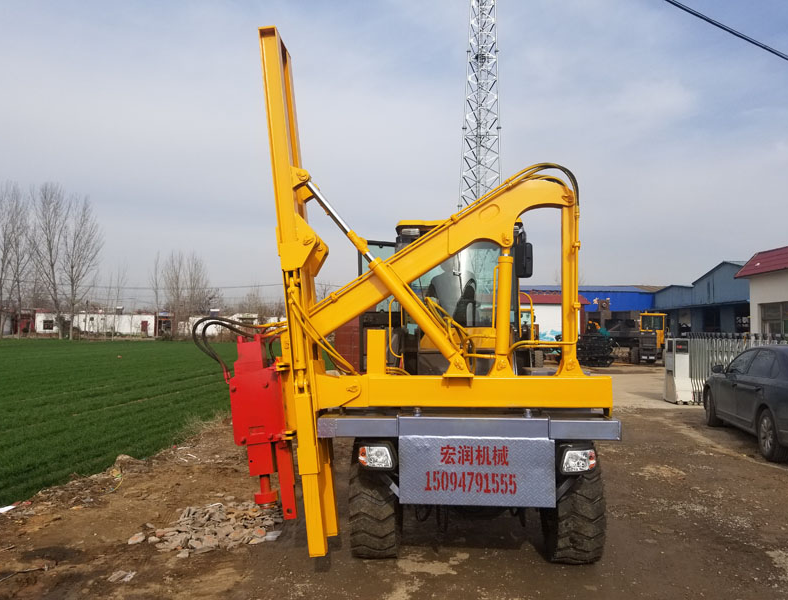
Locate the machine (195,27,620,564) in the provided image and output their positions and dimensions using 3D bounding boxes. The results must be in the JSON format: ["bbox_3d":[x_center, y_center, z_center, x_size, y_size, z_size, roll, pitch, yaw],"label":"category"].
[{"bbox_3d":[0.167,0.112,5.449,2.650,3.400,3.900,1,-3,1],"label":"machine"}]

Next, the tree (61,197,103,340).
[{"bbox_3d":[-27.523,-2.850,53.303,3.400,12.790,3.400,3,-3,-27],"label":"tree"}]

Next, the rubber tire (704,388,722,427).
[{"bbox_3d":[5.423,1.825,10.200,0.220,0.660,0.660,0,-3,15],"label":"rubber tire"}]

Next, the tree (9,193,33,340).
[{"bbox_3d":[-32.811,-3.155,53.314,2.800,13.260,2.800,3,-3,-32],"label":"tree"}]

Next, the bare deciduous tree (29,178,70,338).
[{"bbox_3d":[-29.981,-3.507,53.332,3.500,14.000,3.500,3,-3,-29],"label":"bare deciduous tree"}]

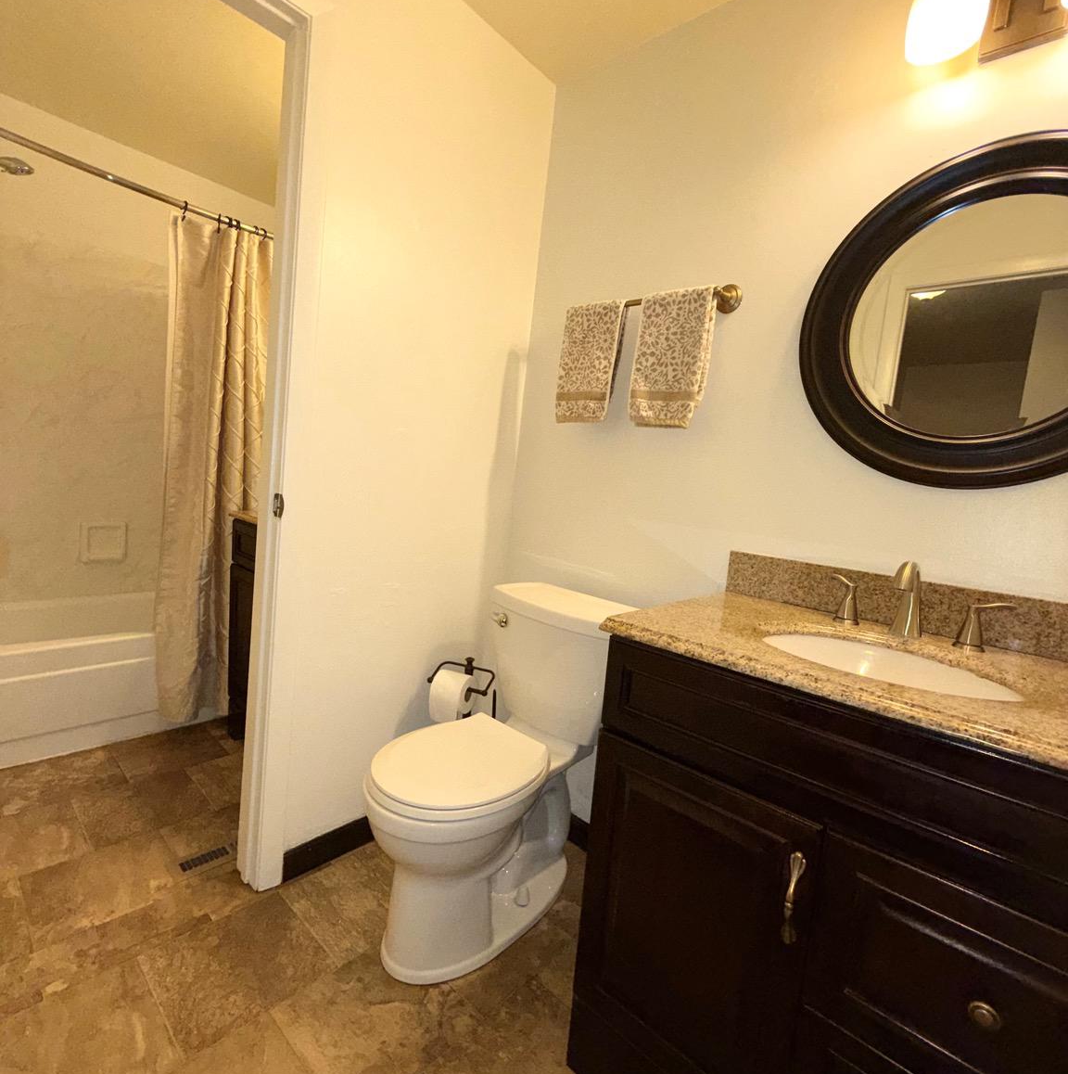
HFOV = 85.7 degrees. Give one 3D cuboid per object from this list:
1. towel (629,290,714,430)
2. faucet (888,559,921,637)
[{"bbox_3d":[0.339,-0.447,1.451,0.205,0.336,0.054,10,8,41],"label":"towel"},{"bbox_3d":[0.693,0.116,1.068,0.050,0.150,0.158,10,8,41],"label":"faucet"}]

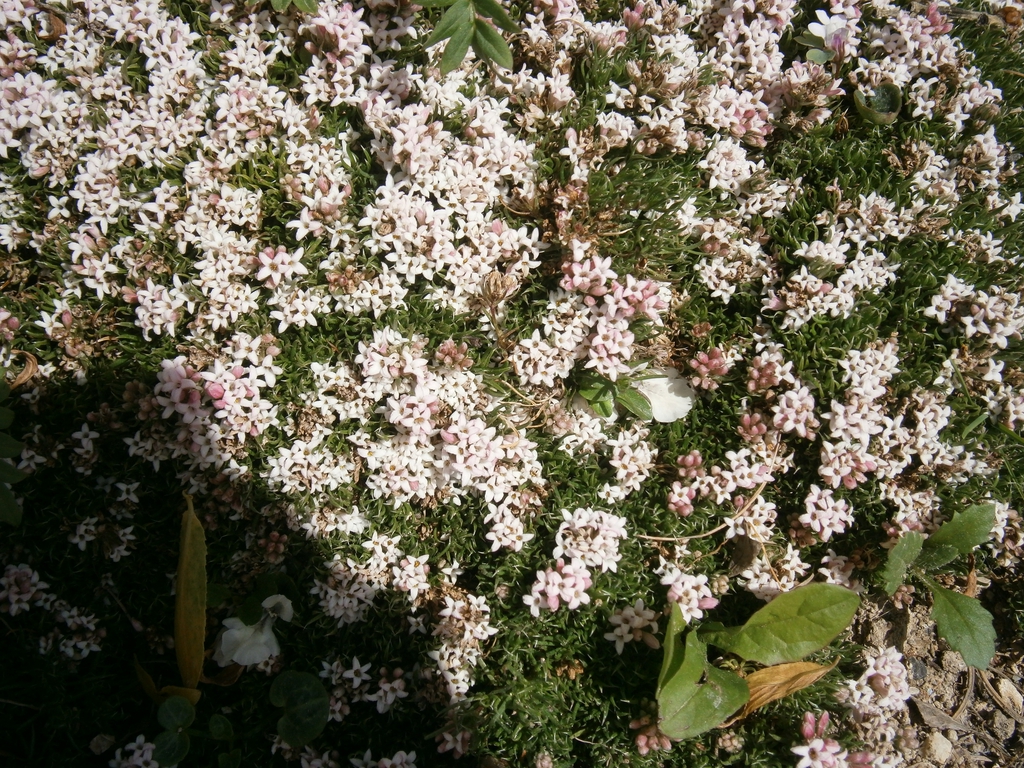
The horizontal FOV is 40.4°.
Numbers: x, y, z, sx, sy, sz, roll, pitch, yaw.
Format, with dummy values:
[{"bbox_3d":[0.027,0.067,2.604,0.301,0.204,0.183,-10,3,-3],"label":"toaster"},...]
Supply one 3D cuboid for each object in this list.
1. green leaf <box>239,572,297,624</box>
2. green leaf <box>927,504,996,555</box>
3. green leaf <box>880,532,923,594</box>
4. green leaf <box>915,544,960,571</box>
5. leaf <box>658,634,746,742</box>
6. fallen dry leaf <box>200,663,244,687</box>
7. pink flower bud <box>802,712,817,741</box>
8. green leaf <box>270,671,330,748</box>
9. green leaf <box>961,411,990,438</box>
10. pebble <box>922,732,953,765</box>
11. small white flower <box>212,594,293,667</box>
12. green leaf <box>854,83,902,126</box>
[{"bbox_3d":[-0.061,0.054,0.349,0.014,0.005,0.013,-4,65,-2],"label":"green leaf"},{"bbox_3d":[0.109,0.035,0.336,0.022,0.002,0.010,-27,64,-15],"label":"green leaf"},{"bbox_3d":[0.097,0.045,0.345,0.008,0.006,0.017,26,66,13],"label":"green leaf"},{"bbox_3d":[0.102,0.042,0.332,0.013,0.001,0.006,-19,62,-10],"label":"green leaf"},{"bbox_3d":[0.043,0.072,0.331,0.020,0.010,0.026,3,65,1],"label":"leaf"},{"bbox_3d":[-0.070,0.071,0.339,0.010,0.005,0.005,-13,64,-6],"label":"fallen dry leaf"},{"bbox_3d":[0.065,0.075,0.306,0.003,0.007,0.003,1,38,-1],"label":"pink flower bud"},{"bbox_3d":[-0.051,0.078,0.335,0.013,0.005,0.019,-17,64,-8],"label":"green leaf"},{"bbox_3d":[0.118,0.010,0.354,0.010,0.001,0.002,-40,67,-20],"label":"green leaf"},{"bbox_3d":[0.105,0.090,0.344,0.007,0.006,0.007,7,65,3],"label":"pebble"},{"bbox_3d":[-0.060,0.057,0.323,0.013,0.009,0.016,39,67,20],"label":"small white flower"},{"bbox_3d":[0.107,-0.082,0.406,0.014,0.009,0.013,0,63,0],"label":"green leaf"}]

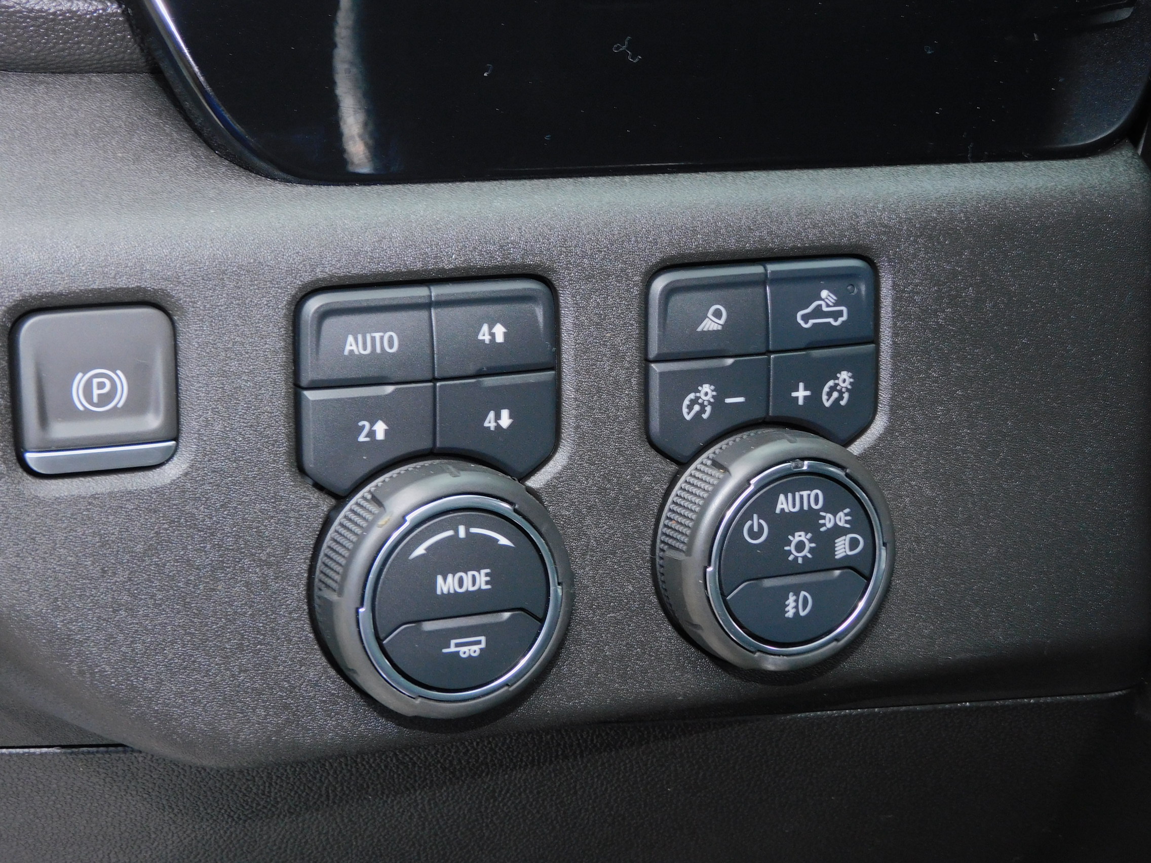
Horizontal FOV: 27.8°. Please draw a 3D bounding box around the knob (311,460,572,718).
[{"bbox_3d":[-0.023,0.028,0.414,0.045,0.045,0.015,-5,12,-23],"label":"knob"}]

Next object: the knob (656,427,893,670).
[{"bbox_3d":[0.039,0.023,0.439,0.045,0.045,0.015,-5,12,-23],"label":"knob"}]

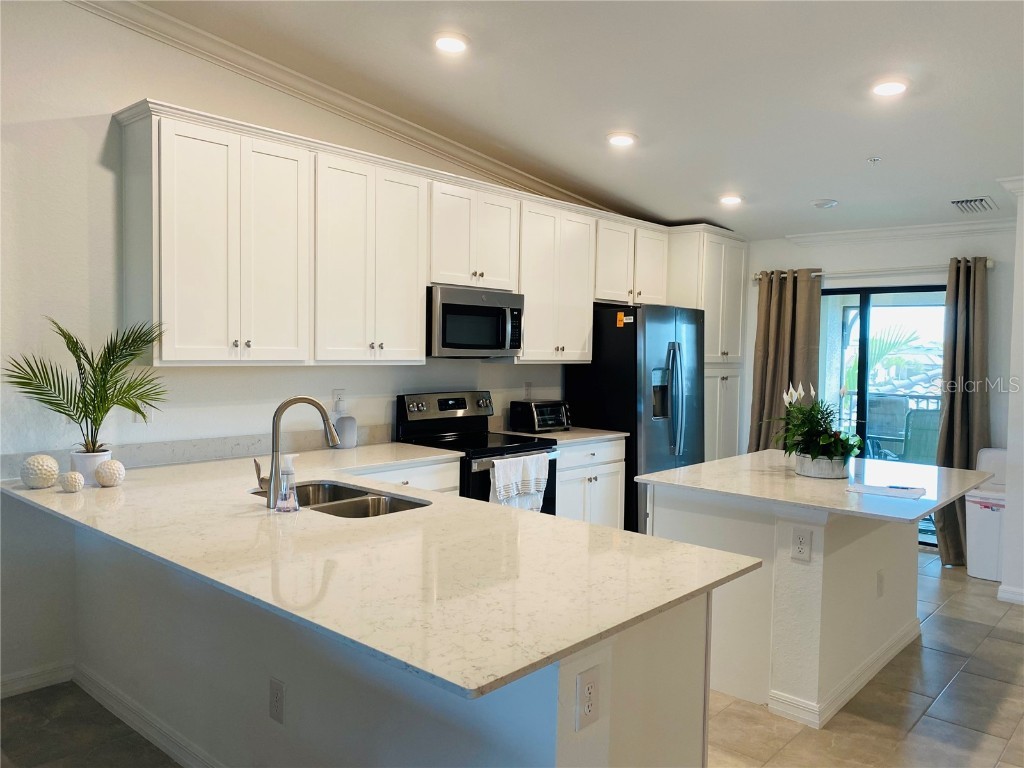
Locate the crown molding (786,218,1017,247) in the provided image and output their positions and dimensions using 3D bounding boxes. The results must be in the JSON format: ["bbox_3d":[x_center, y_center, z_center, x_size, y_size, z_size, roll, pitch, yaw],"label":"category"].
[{"bbox_3d":[2.992,-1.171,5.979,1.734,0.084,0.076,3,3,42],"label":"crown molding"}]

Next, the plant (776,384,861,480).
[{"bbox_3d":[1.498,0.214,3.725,0.350,0.440,0.350,4,4,42],"label":"plant"}]

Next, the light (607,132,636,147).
[{"bbox_3d":[0.650,-1.447,4.585,0.181,0.025,0.181,5,-2,0],"label":"light"}]

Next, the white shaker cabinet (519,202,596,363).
[{"bbox_3d":[0.205,-0.675,5.434,0.328,1.061,0.853,3,3,42],"label":"white shaker cabinet"}]

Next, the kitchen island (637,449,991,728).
[{"bbox_3d":[1.467,0.879,3.667,1.150,0.884,1.490,4,4,42],"label":"kitchen island"}]

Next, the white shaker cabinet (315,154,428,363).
[{"bbox_3d":[-0.829,-0.627,4.132,0.326,1.045,0.753,4,4,42],"label":"white shaker cabinet"}]

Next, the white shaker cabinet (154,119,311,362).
[{"bbox_3d":[-1.370,-0.619,3.663,0.328,1.061,0.795,3,3,42],"label":"white shaker cabinet"}]

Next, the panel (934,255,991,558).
[{"bbox_3d":[3.251,0.177,5.548,0.335,2.155,0.140,4,4,42],"label":"panel"}]

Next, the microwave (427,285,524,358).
[{"bbox_3d":[-0.304,-0.360,4.685,0.400,0.397,0.760,4,4,42],"label":"microwave"}]

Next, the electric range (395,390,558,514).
[{"bbox_3d":[-0.209,0.669,4.733,0.691,1.191,0.764,3,3,42],"label":"electric range"}]

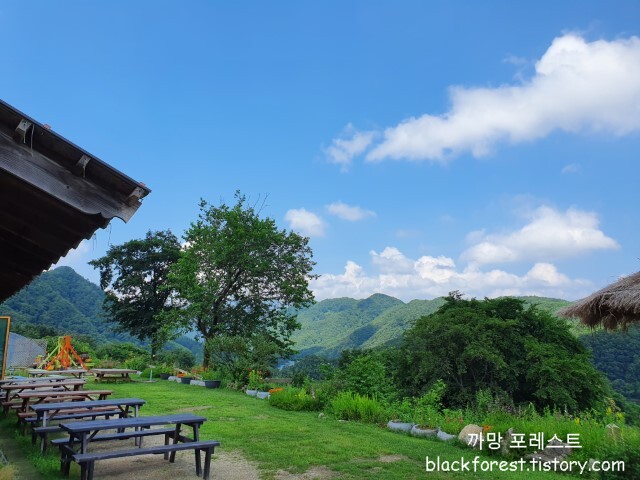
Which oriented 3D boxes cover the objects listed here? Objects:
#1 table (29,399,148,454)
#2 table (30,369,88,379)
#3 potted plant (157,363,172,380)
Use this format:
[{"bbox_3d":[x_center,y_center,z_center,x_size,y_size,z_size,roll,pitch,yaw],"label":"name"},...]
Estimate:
[{"bbox_3d":[-4.111,3.298,8.535,1.794,0.694,1.545,9,-16,-35],"label":"table"},{"bbox_3d":[-10.277,5.504,18.819,1.850,0.720,1.450,9,-15,-33],"label":"table"},{"bbox_3d":[-7.986,6.789,24.687,0.800,0.860,0.800,1,-13,0],"label":"potted plant"}]

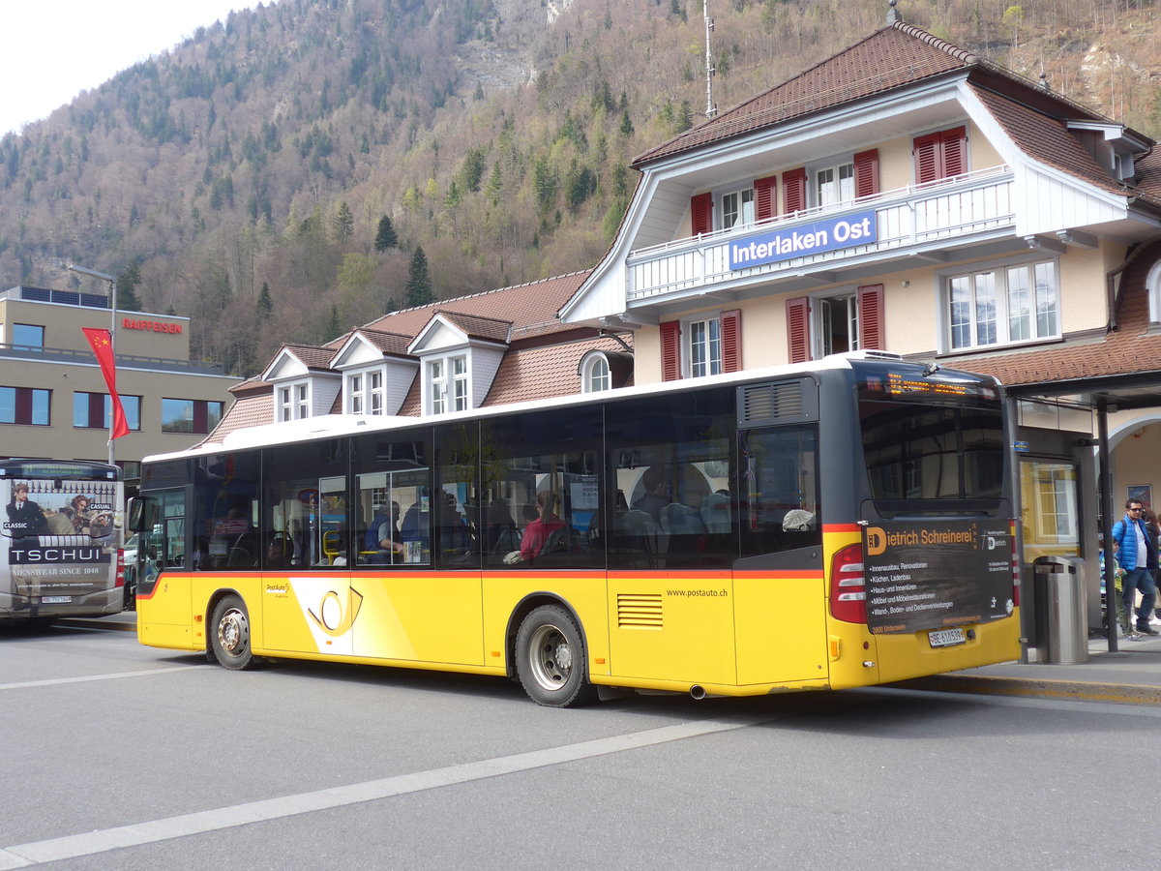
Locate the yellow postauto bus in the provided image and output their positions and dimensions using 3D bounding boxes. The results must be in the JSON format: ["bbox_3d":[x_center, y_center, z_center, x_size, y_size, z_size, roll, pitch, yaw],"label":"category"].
[{"bbox_3d":[-1.146,1.109,15.082,2.580,3.080,11.930,2,-6,-42],"label":"yellow postauto bus"}]

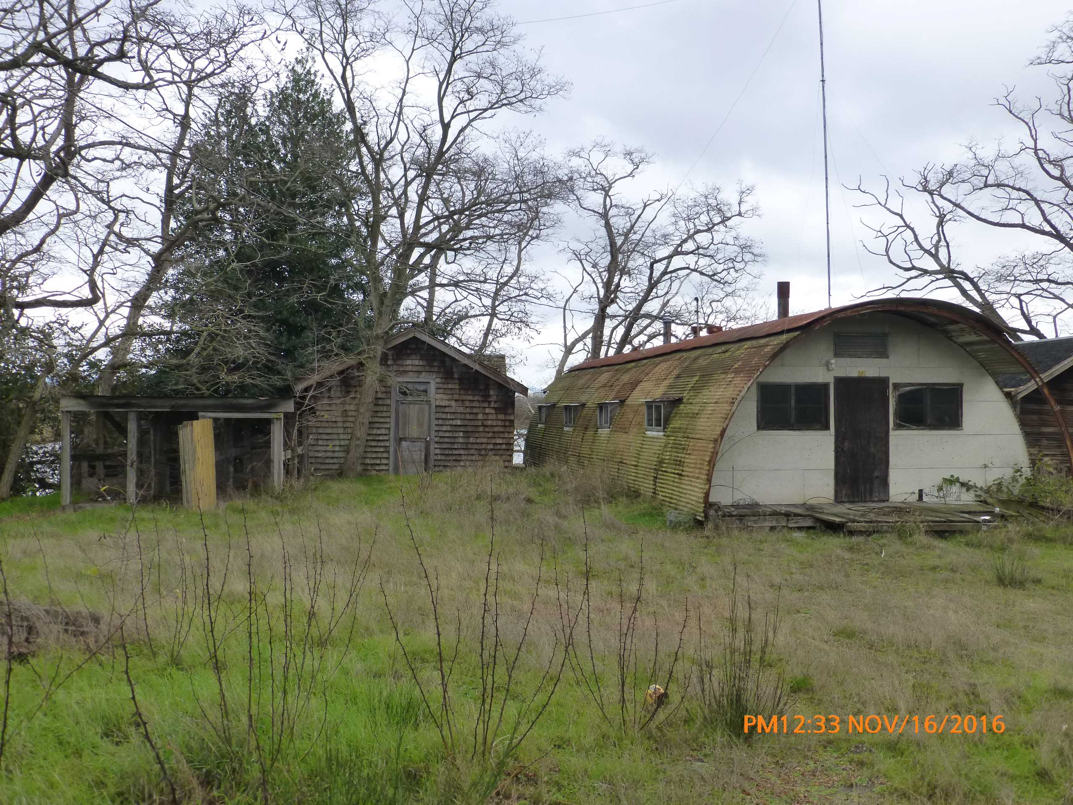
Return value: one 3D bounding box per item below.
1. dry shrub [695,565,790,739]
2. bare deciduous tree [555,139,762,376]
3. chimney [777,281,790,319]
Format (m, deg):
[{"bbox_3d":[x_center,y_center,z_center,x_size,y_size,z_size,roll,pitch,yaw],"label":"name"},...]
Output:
[{"bbox_3d":[1.051,1.274,4.750,0.490,0.880,0.470,0,-1,-10],"label":"dry shrub"},{"bbox_3d":[4.460,-3.743,34.000,7.600,11.730,7.000,0,-1,-10],"label":"bare deciduous tree"},{"bbox_3d":[4.566,-1.868,17.200,0.230,0.740,0.230,0,-1,-10],"label":"chimney"}]

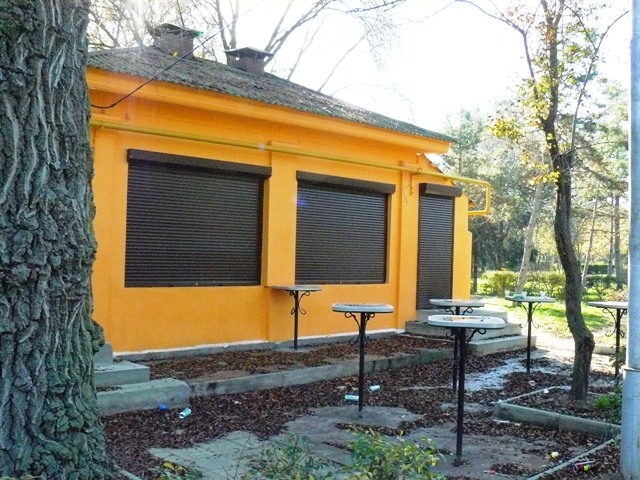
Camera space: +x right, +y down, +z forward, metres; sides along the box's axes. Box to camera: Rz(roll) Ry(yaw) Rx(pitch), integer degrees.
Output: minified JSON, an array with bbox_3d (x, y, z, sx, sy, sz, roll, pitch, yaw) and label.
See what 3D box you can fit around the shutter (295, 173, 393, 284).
[{"bbox_3d":[0.453,-0.121,10.380,1.999,1.646,0.176,3,-2,-42],"label":"shutter"}]

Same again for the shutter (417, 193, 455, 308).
[{"bbox_3d":[2.112,0.176,11.782,1.029,2.087,0.157,3,-2,-42],"label":"shutter"}]

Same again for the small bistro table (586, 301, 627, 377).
[{"bbox_3d":[3.892,1.320,8.699,0.588,0.990,0.588,2,-1,-30],"label":"small bistro table"}]

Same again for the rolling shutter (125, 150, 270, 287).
[{"bbox_3d":[-1.510,-0.208,8.630,2.058,1.646,0.176,3,-2,-42],"label":"rolling shutter"}]

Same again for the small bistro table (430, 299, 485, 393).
[{"bbox_3d":[1.529,1.207,7.473,0.539,1.029,0.539,2,-1,-6],"label":"small bistro table"}]

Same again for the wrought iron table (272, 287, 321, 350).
[{"bbox_3d":[-0.323,1.105,9.304,0.559,0.867,0.559,3,-1,-37],"label":"wrought iron table"}]

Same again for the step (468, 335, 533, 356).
[{"bbox_3d":[3.032,1.745,11.168,1.862,0.186,0.392,3,-2,-42],"label":"step"}]

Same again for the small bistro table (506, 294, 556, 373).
[{"bbox_3d":[2.813,1.283,8.921,0.559,1.009,0.559,2,-1,3],"label":"small bistro table"}]

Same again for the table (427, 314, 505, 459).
[{"bbox_3d":[1.078,1.137,5.081,0.588,1.049,0.588,1,-1,14],"label":"table"}]

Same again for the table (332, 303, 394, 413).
[{"bbox_3d":[0.413,1.154,6.467,0.588,1.029,0.588,2,-1,0],"label":"table"}]

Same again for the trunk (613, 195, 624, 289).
[{"bbox_3d":[16.091,0.081,36.000,0.330,5.200,0.330,1,-1,27],"label":"trunk"}]

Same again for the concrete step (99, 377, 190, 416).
[{"bbox_3d":[-1.890,1.494,6.241,1.323,0.206,0.392,3,-2,-42],"label":"concrete step"}]

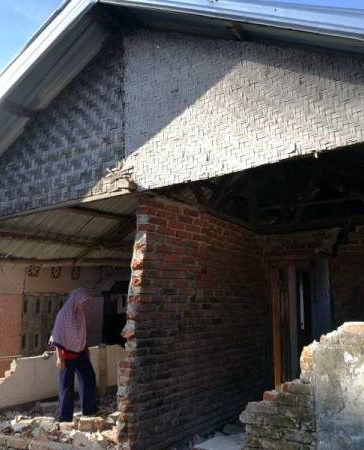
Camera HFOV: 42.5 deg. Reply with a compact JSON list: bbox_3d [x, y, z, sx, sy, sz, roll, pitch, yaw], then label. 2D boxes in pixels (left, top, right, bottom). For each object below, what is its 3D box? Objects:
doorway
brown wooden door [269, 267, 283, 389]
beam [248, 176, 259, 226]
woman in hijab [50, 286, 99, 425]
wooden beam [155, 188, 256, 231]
[{"bbox_3d":[1.345,1.304,5.239,0.705,1.851,0.120,-8,-12,33],"label":"doorway"},{"bbox_3d":[1.113,1.370,5.372,0.115,1.778,0.100,-8,-12,33],"label":"brown wooden door"},{"bbox_3d":[0.880,-0.330,5.790,0.114,0.655,0.090,-8,-12,33],"label":"beam"},{"bbox_3d":[-1.292,1.536,5.628,0.400,1.530,0.450,-6,-11,24],"label":"woman in hijab"},{"bbox_3d":[0.290,-0.117,4.578,0.080,0.080,1.942,-8,-12,33],"label":"wooden beam"}]

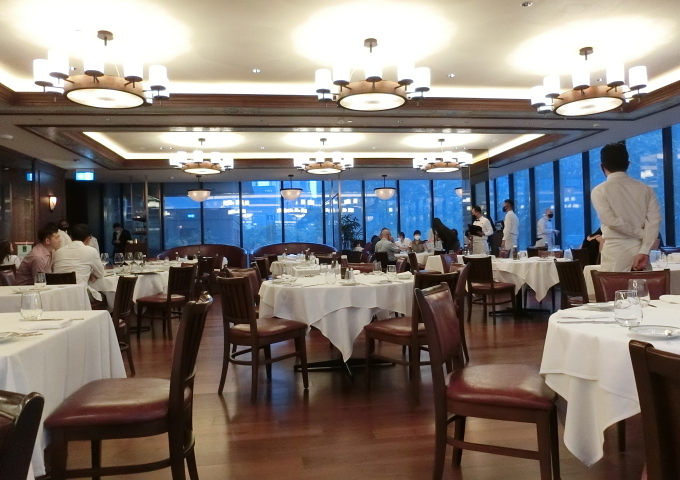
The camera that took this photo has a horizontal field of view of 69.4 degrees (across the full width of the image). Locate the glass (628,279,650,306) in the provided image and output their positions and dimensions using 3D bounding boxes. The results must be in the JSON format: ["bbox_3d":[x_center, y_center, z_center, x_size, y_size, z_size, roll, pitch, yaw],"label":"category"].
[{"bbox_3d":[1.342,0.240,2.200,0.086,0.125,0.086,-1,-1,0],"label":"glass"}]

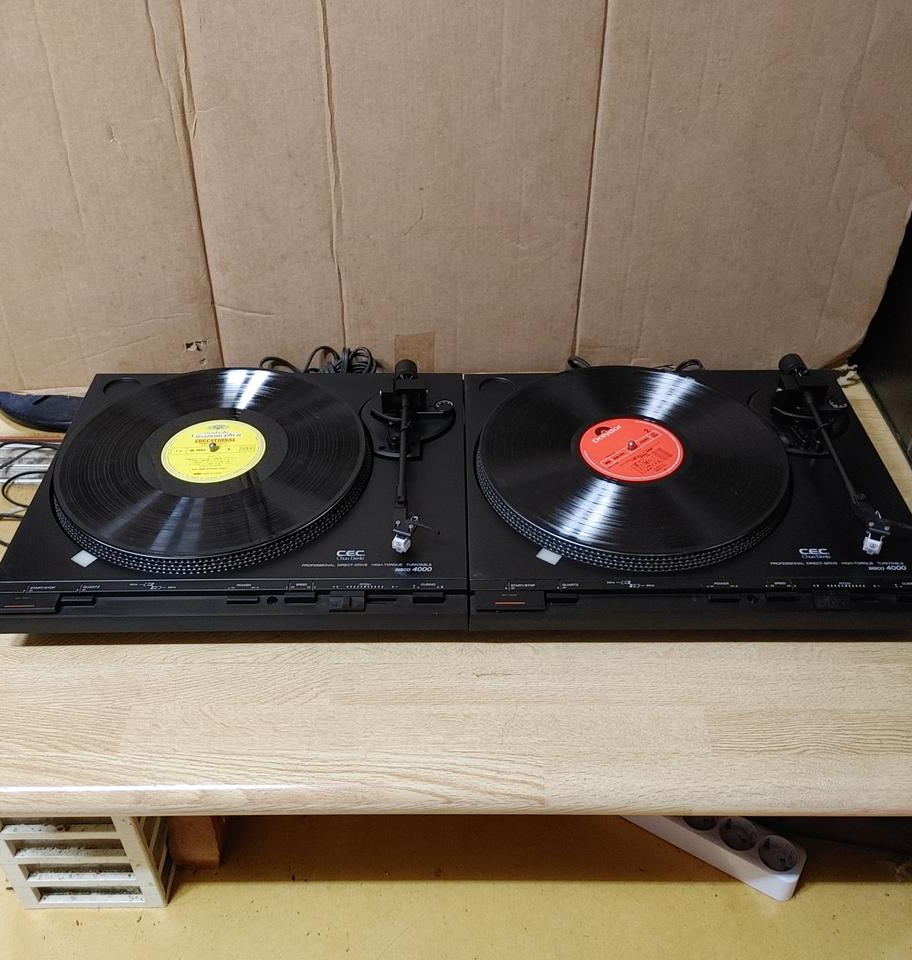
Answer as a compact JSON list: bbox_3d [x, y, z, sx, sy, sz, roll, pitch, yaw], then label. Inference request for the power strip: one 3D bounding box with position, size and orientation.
[{"bbox_3d":[0.257,0.383,1.105,0.280,0.041,0.055,23,46,24],"label":"power strip"}]

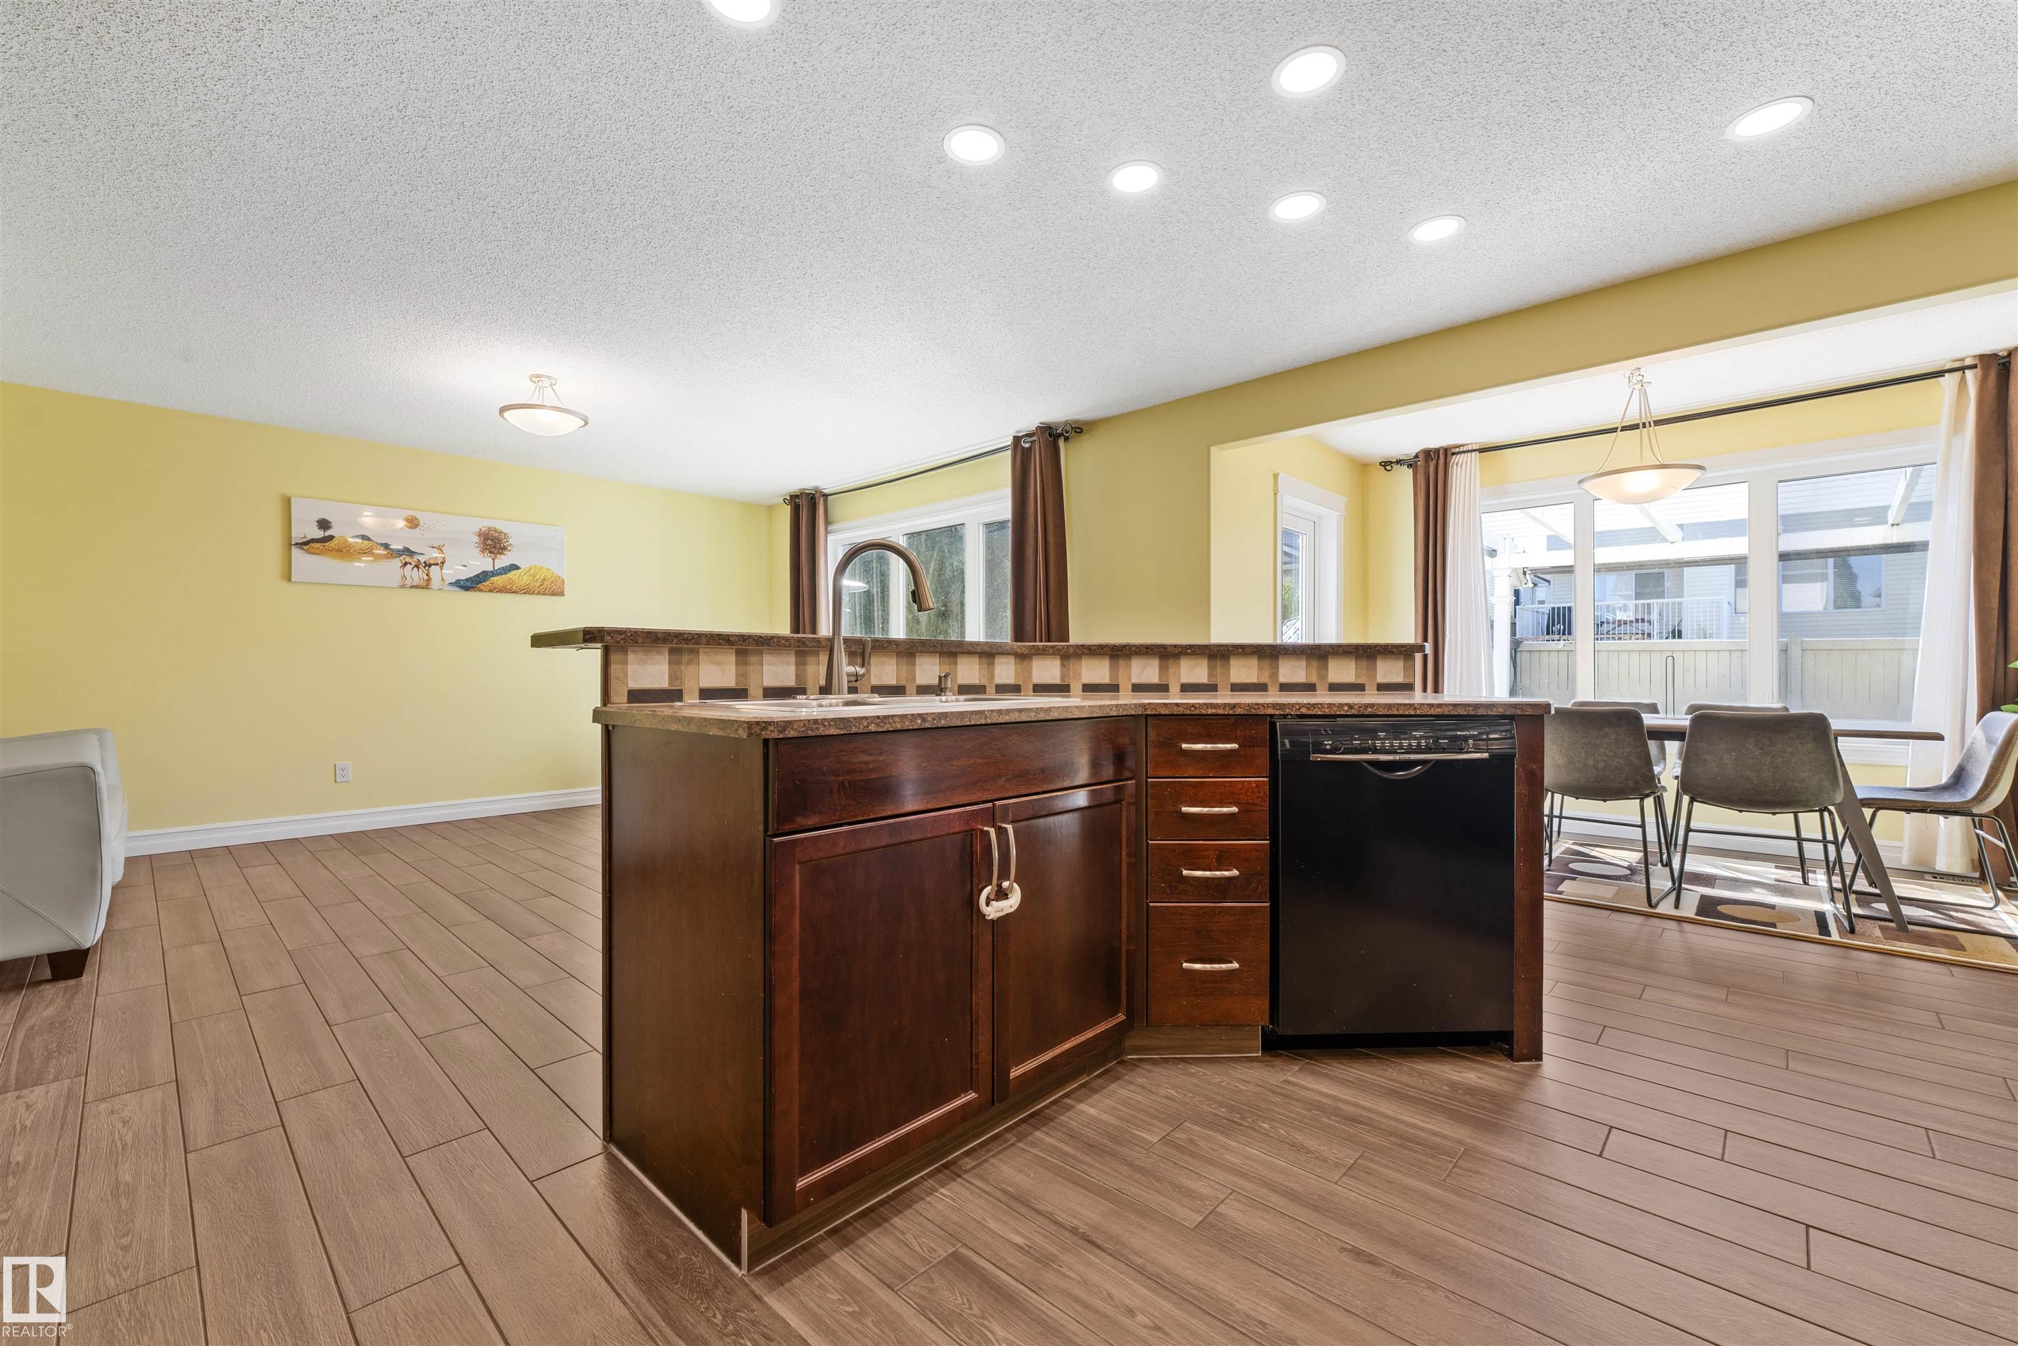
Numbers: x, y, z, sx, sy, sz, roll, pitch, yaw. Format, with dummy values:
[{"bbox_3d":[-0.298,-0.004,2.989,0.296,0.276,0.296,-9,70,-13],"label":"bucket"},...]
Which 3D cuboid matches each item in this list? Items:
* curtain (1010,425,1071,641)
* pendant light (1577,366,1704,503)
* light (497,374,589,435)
[{"bbox_3d":[0.200,-0.227,4.594,0.420,2.380,0.120,0,0,42],"label":"curtain"},{"bbox_3d":[3.081,-1.145,3.830,0.478,0.640,0.478,0,0,42],"label":"pendant light"},{"bbox_3d":[-2.294,-1.314,3.880,0.380,0.290,0.380,0,0,42],"label":"light"}]

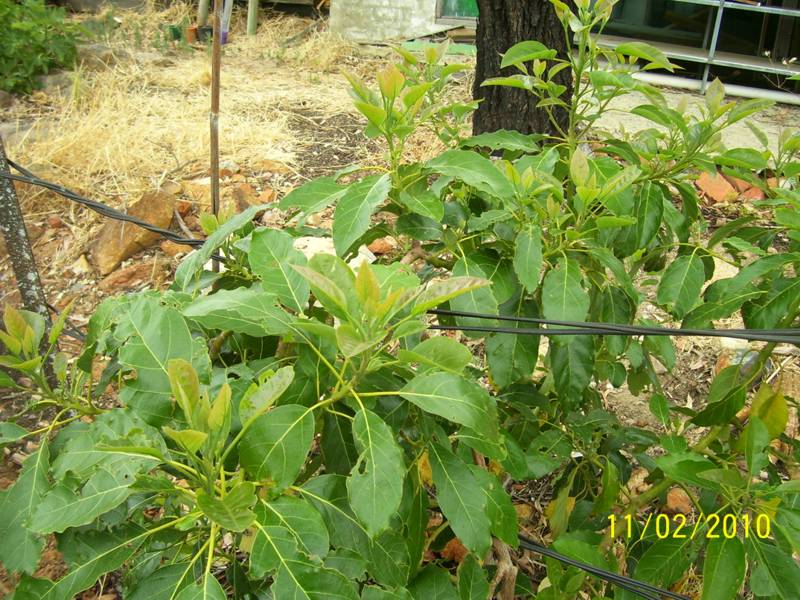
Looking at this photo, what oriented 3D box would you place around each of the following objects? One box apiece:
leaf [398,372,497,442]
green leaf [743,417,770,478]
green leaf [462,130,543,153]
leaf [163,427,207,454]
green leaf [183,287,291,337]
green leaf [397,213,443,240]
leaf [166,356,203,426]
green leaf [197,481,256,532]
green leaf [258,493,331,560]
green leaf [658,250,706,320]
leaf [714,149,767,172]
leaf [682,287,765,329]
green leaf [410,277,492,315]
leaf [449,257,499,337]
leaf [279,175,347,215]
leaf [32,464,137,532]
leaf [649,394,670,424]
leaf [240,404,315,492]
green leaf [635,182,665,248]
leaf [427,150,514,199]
[{"bbox_3d":[0.077,0.168,1.225,0.156,0.040,0.090,21,50,11],"label":"leaf"},{"bbox_3d":[0.726,0.297,1.595,0.055,0.142,0.025,-15,23,-27],"label":"green leaf"},{"bbox_3d":[0.212,-0.328,1.640,0.180,0.025,0.075,-7,31,-13],"label":"green leaf"},{"bbox_3d":[-0.308,0.201,1.125,0.055,0.050,0.030,-42,14,-22],"label":"leaf"},{"bbox_3d":[-0.236,0.020,1.135,0.165,0.035,0.075,7,38,10],"label":"green leaf"},{"bbox_3d":[0.043,-0.161,1.720,0.116,0.025,0.075,-3,51,20],"label":"green leaf"},{"bbox_3d":[-0.315,0.135,1.150,0.045,0.110,0.025,-9,11,-13],"label":"leaf"},{"bbox_3d":[-0.212,0.253,0.960,0.062,0.020,0.074,-30,50,-32],"label":"green leaf"},{"bbox_3d":[-0.154,0.334,1.155,0.147,0.030,0.085,36,57,20],"label":"green leaf"},{"bbox_3d":[0.634,-0.033,1.775,0.095,0.161,0.030,17,-11,11],"label":"green leaf"},{"bbox_3d":[0.766,-0.311,1.760,0.111,0.025,0.055,11,36,21],"label":"leaf"},{"bbox_3d":[0.607,0.016,1.475,0.163,0.025,0.065,-19,47,-4],"label":"leaf"},{"bbox_3d":[0.065,-0.002,1.005,0.112,0.020,0.040,-22,36,16],"label":"green leaf"},{"bbox_3d":[0.137,-0.007,1.470,0.090,0.025,0.159,-6,68,-2],"label":"leaf"},{"bbox_3d":[-0.190,-0.229,1.705,0.167,0.030,0.085,-25,43,-10],"label":"leaf"},{"bbox_3d":[-0.425,0.270,1.065,0.139,0.025,0.080,-15,43,-12],"label":"leaf"},{"bbox_3d":[0.548,0.229,1.660,0.042,0.069,0.012,-11,-17,7],"label":"leaf"},{"bbox_3d":[-0.178,0.214,1.140,0.092,0.030,0.148,25,55,20],"label":"leaf"},{"bbox_3d":[0.467,-0.158,1.475,0.050,0.025,0.138,16,68,-10],"label":"green leaf"},{"bbox_3d":[0.124,-0.221,1.410,0.176,0.035,0.075,21,35,20],"label":"leaf"}]

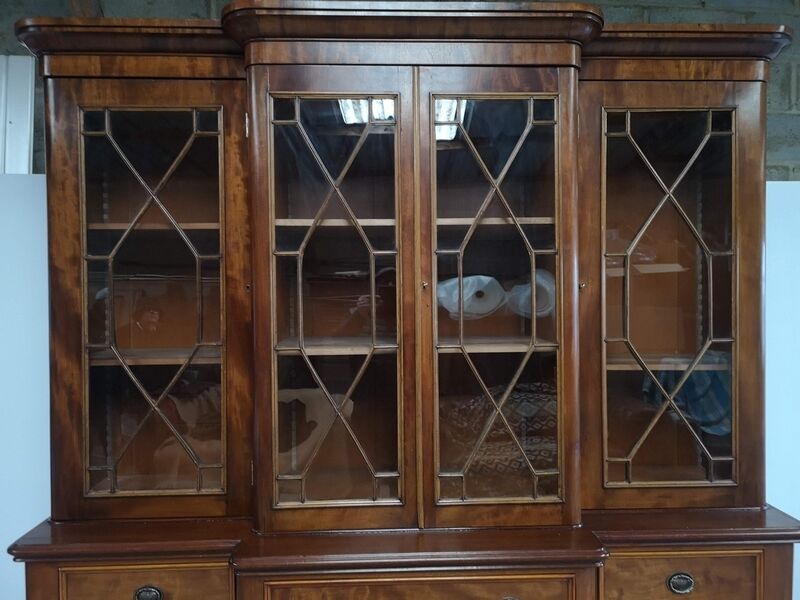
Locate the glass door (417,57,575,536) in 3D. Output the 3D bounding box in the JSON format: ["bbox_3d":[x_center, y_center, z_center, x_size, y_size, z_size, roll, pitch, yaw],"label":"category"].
[{"bbox_3d":[0.272,-0.007,1.716,0.443,1.251,0.035,-1,1,-2],"label":"glass door"}]

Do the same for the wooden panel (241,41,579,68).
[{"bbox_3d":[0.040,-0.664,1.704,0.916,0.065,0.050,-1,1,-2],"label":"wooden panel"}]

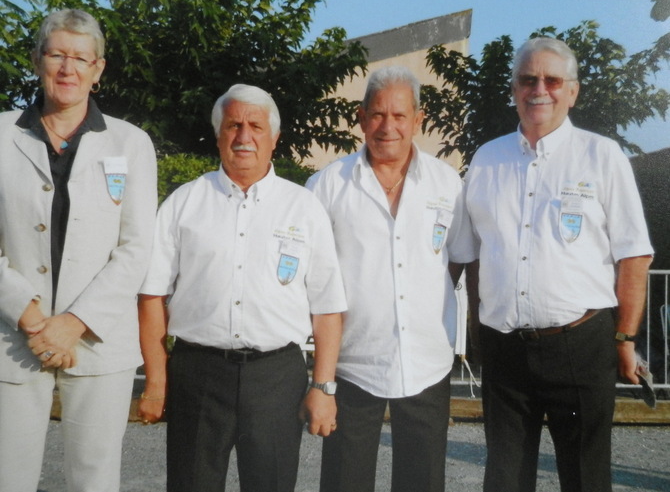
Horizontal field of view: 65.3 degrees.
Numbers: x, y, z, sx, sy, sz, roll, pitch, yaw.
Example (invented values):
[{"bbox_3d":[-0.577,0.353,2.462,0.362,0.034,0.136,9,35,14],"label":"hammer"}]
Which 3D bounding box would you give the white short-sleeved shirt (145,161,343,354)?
[{"bbox_3d":[-0.259,0.033,1.480,0.570,0.530,0.290,0,3,-6],"label":"white short-sleeved shirt"}]

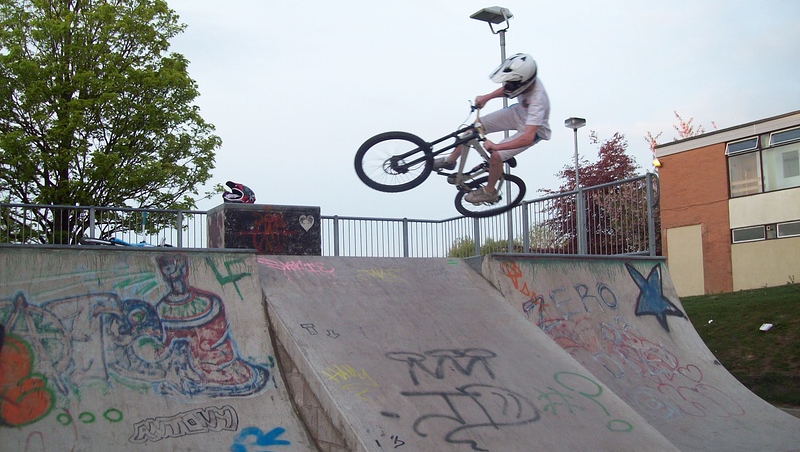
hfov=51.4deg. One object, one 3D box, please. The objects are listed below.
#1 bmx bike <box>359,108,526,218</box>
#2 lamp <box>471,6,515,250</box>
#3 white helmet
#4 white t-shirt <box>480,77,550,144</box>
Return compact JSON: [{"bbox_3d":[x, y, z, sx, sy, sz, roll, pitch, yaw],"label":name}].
[{"bbox_3d":[0.519,-0.502,7.300,1.864,0.700,1.050,17,-41,-37],"label":"bmx bike"},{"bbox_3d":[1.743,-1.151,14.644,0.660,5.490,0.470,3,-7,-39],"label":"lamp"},{"bbox_3d":[0.872,-1.175,6.450,0.380,0.285,0.250,-33,29,-19],"label":"white helmet"},{"bbox_3d":[1.050,-0.944,6.800,0.320,0.580,0.480,-31,40,-26],"label":"white t-shirt"}]

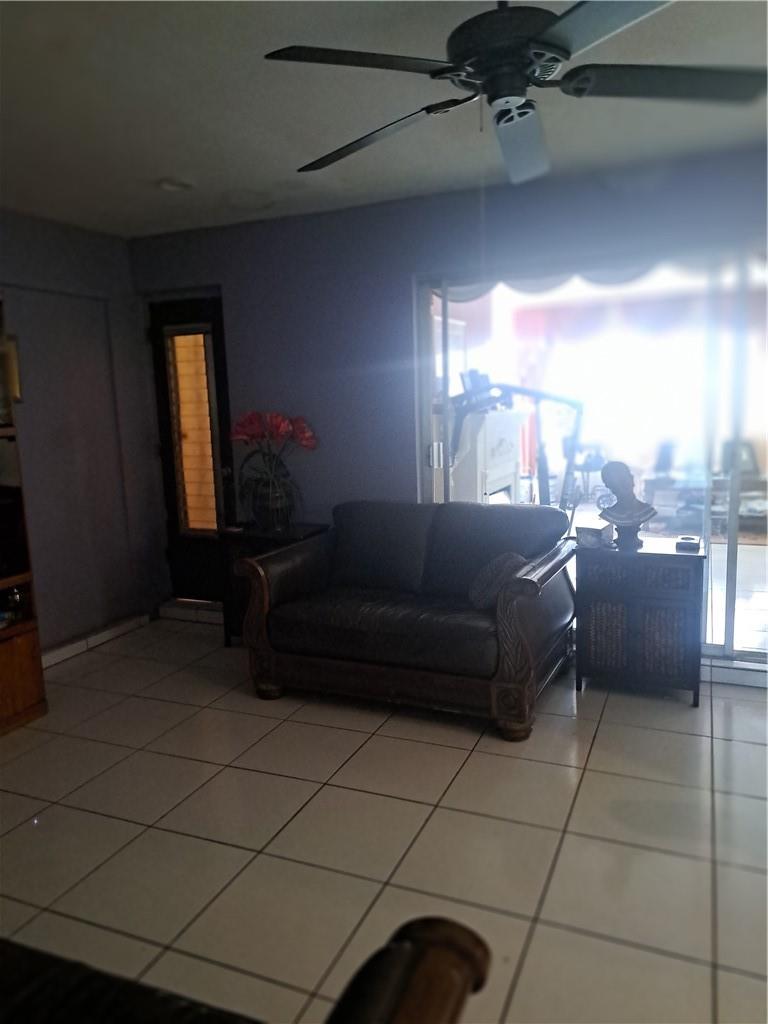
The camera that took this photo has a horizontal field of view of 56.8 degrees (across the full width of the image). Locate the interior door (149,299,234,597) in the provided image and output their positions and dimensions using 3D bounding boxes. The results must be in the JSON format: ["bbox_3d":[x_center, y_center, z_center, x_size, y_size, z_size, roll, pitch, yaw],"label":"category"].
[{"bbox_3d":[-1.281,-0.402,4.970,0.623,2.096,0.049,1,8,24],"label":"interior door"}]

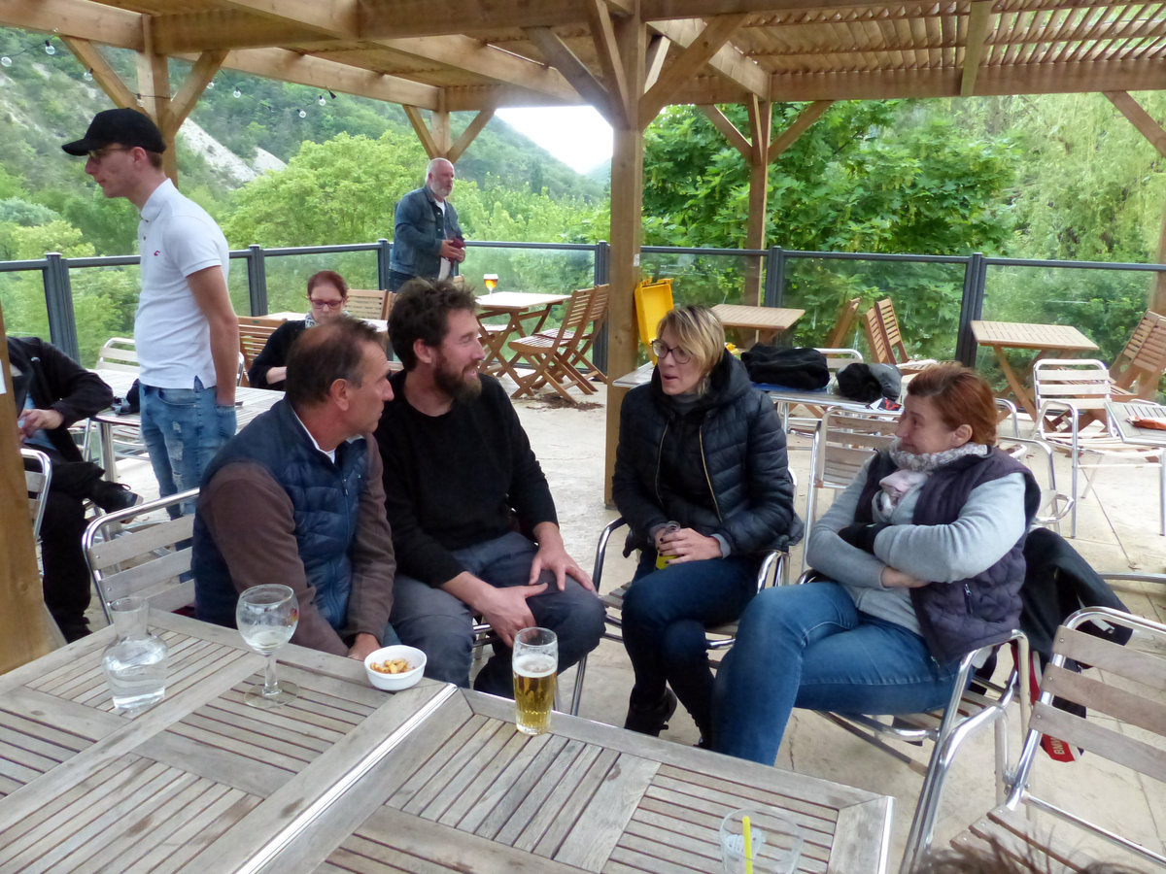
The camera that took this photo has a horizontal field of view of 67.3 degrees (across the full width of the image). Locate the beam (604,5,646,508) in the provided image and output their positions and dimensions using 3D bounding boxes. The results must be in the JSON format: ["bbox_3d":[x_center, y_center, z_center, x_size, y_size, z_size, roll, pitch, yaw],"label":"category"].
[{"bbox_3d":[0.226,-0.856,4.502,0.125,2.480,0.115,7,15,24],"label":"beam"}]

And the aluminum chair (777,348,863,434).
[{"bbox_3d":[1.345,-0.075,5.018,0.550,0.750,0.590,3,15,10],"label":"aluminum chair"}]

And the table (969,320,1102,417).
[{"bbox_3d":[3.142,-0.370,6.271,0.700,0.740,1.170,6,16,21],"label":"table"}]

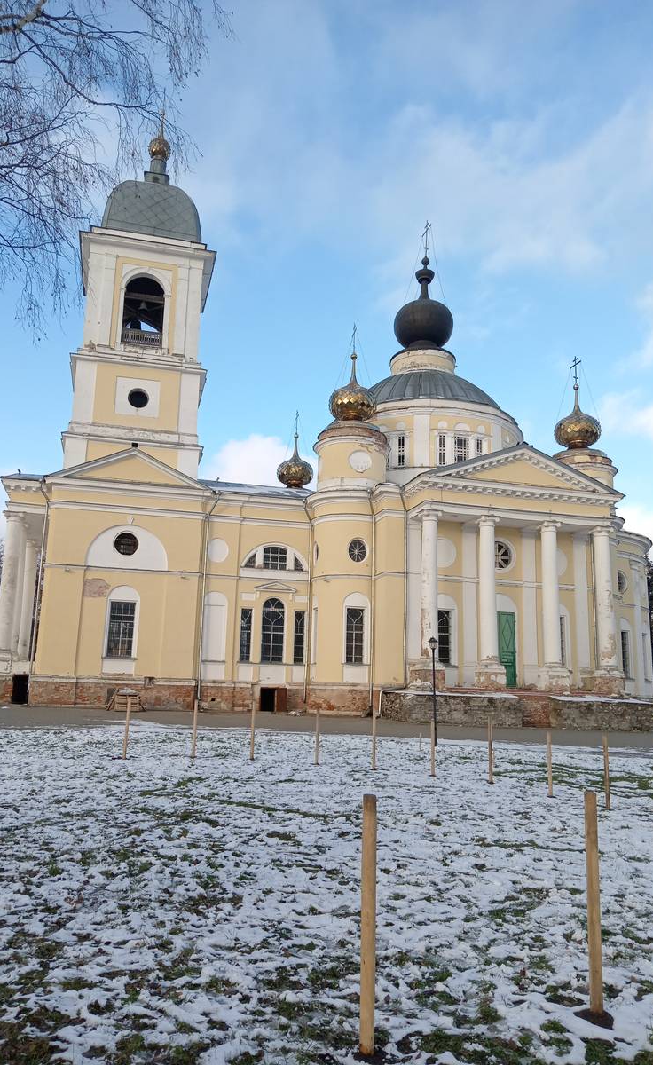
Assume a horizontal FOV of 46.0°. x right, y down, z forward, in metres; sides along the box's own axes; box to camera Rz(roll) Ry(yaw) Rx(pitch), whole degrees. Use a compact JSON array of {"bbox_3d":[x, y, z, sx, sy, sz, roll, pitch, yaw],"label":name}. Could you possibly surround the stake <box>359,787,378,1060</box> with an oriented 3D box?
[{"bbox_3d":[0.188,1.725,3.420,0.063,1.067,0.063,2,-11,0],"label":"stake"}]

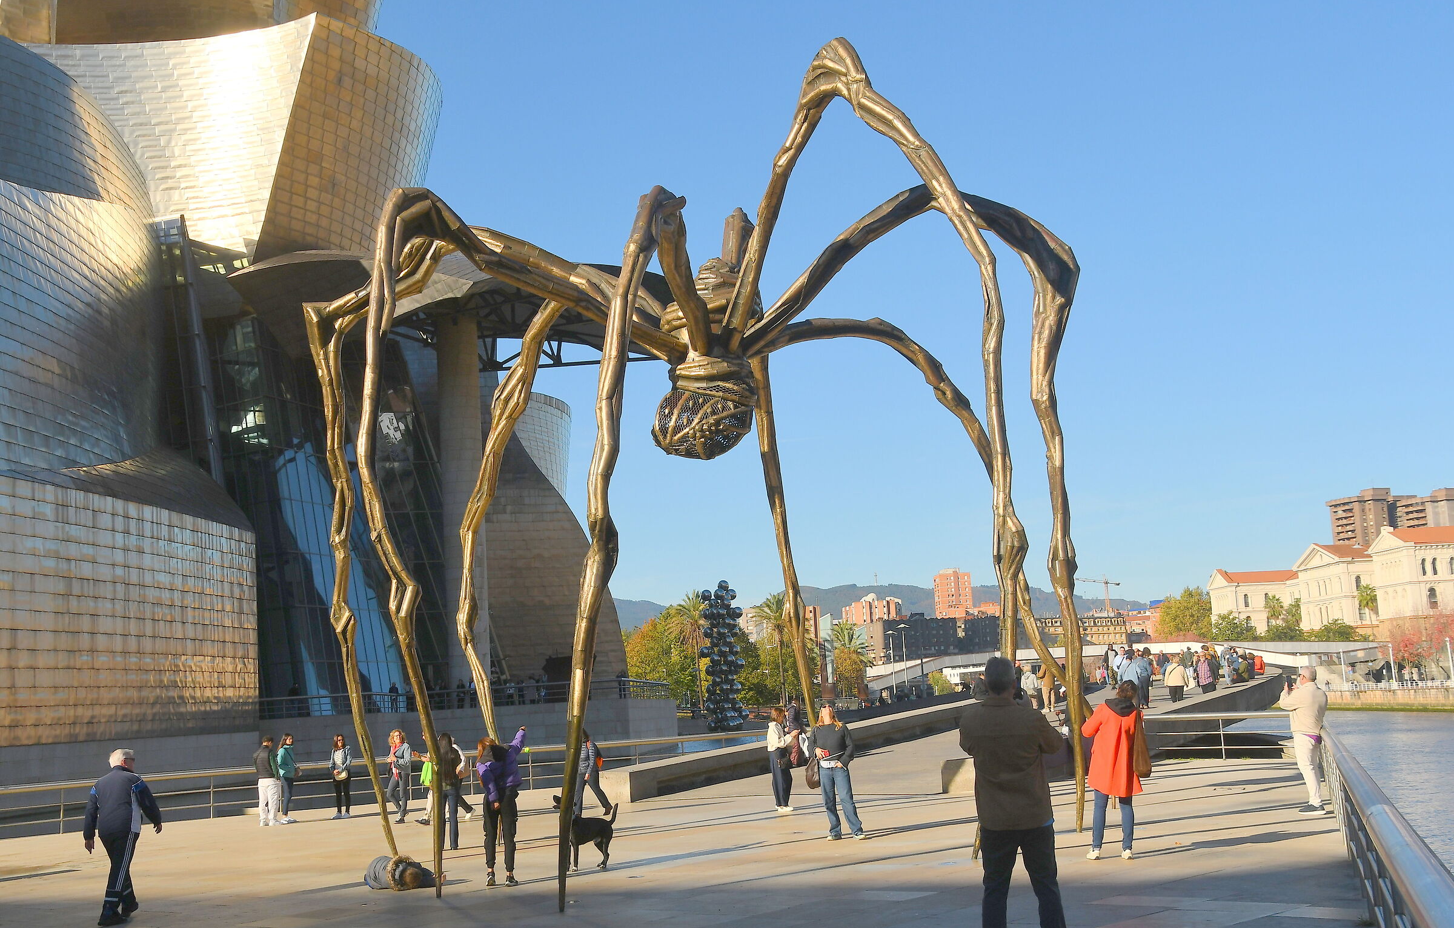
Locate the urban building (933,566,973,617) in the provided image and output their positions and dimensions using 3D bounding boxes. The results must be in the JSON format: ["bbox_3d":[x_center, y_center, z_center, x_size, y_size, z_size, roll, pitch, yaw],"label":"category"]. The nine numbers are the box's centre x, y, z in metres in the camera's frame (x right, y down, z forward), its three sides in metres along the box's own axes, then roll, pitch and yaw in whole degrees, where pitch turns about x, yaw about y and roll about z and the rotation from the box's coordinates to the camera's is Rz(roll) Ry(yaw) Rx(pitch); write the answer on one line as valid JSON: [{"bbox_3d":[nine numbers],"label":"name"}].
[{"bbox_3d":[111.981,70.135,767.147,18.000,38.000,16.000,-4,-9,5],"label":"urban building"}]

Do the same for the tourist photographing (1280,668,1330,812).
[{"bbox_3d":[7.108,3.418,19.436,0.500,1.740,0.540,-8,-10,26],"label":"tourist photographing"}]

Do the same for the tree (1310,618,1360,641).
[{"bbox_3d":[106.409,30.389,274.512,8.800,6.500,8.000,-4,-9,-1],"label":"tree"}]

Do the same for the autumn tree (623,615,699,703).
[{"bbox_3d":[-7.317,22.177,177.234,9.000,10.200,8.500,-4,-9,-1],"label":"autumn tree"}]

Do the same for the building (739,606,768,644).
[{"bbox_3d":[12.311,74.151,678.123,14.000,25.000,13.000,-5,-9,11],"label":"building"}]

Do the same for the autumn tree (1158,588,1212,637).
[{"bbox_3d":[112.523,37.924,383.836,13.300,15.500,12.500,-4,-9,-1],"label":"autumn tree"}]

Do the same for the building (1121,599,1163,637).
[{"bbox_3d":[172.560,68.586,648.198,20.000,24.000,16.000,-6,-9,16],"label":"building"}]

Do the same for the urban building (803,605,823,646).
[{"bbox_3d":[35.273,71.449,648.048,11.000,26.000,12.000,-4,-9,5],"label":"urban building"}]

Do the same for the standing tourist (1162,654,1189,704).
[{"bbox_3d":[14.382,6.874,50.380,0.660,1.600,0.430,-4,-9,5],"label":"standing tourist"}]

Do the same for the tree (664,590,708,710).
[{"bbox_3d":[-3.535,19.890,167.039,5.300,12.800,5.300,-4,-9,-1],"label":"tree"}]

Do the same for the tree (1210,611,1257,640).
[{"bbox_3d":[107.899,35.856,334.362,10.000,8.500,9.500,-4,-9,-1],"label":"tree"}]

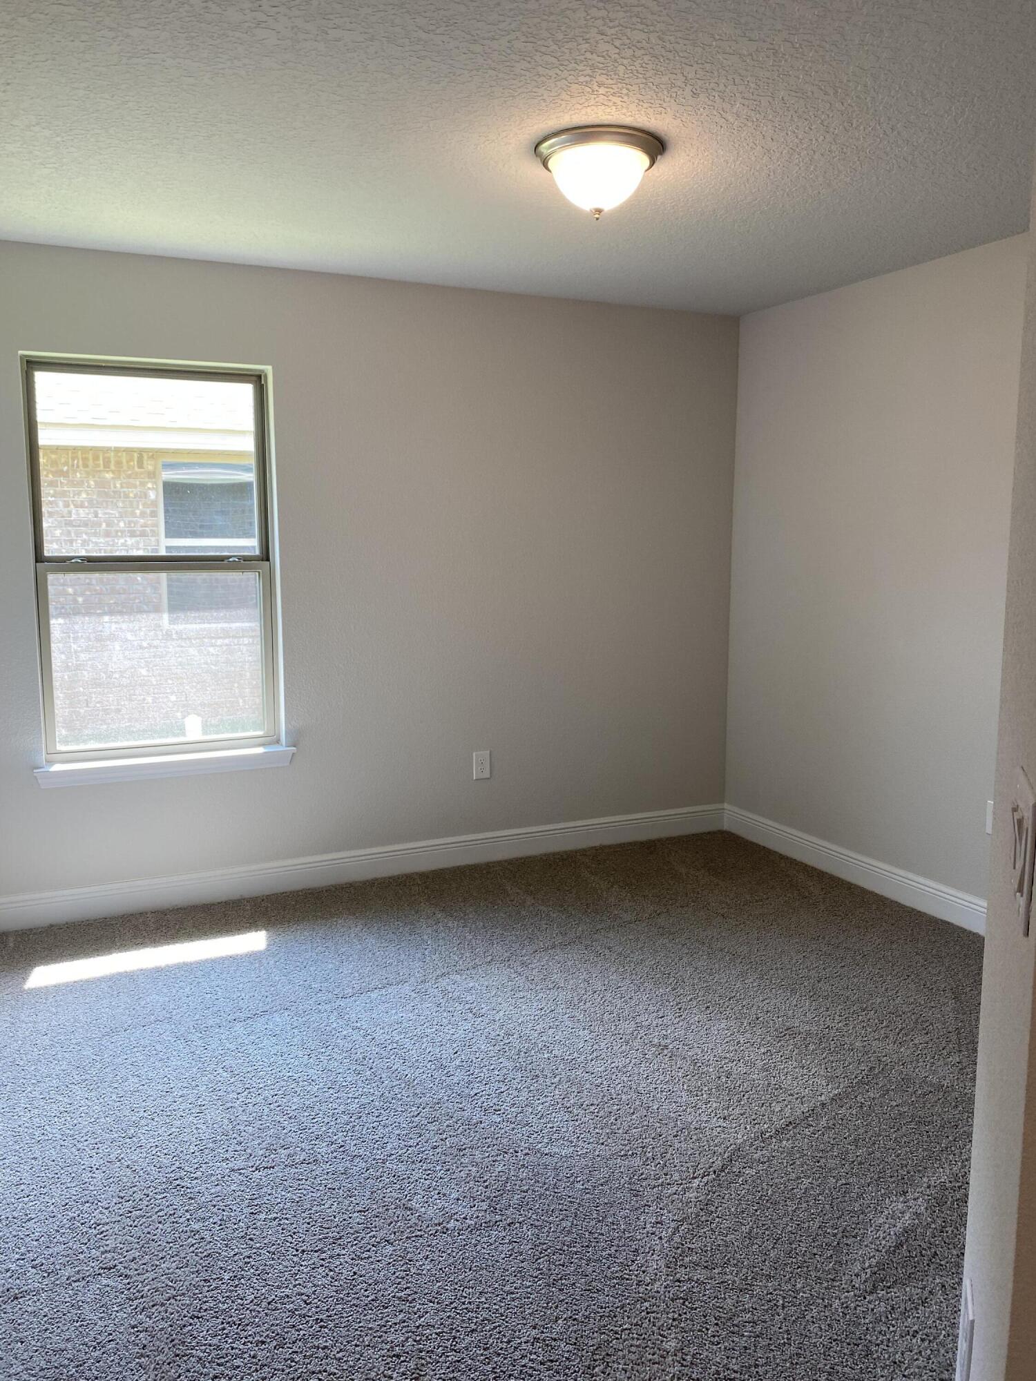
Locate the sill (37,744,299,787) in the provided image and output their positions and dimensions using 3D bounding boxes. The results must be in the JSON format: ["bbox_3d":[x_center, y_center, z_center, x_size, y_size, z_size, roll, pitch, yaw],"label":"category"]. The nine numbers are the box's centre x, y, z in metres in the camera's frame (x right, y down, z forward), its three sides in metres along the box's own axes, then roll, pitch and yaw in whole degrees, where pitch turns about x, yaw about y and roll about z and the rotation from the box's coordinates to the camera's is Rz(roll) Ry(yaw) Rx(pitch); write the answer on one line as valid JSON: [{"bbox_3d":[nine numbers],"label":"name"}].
[{"bbox_3d":[-1.344,0.289,4.013,0.956,0.071,0.125,-4,9,-25],"label":"sill"}]

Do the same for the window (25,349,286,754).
[{"bbox_3d":[-1.380,-0.489,3.978,0.872,1.475,0.080,-4,9,-25],"label":"window"}]

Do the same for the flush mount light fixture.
[{"bbox_3d":[0.210,-1.319,2.703,0.334,0.177,0.334,0,9,0],"label":"flush mount light fixture"}]

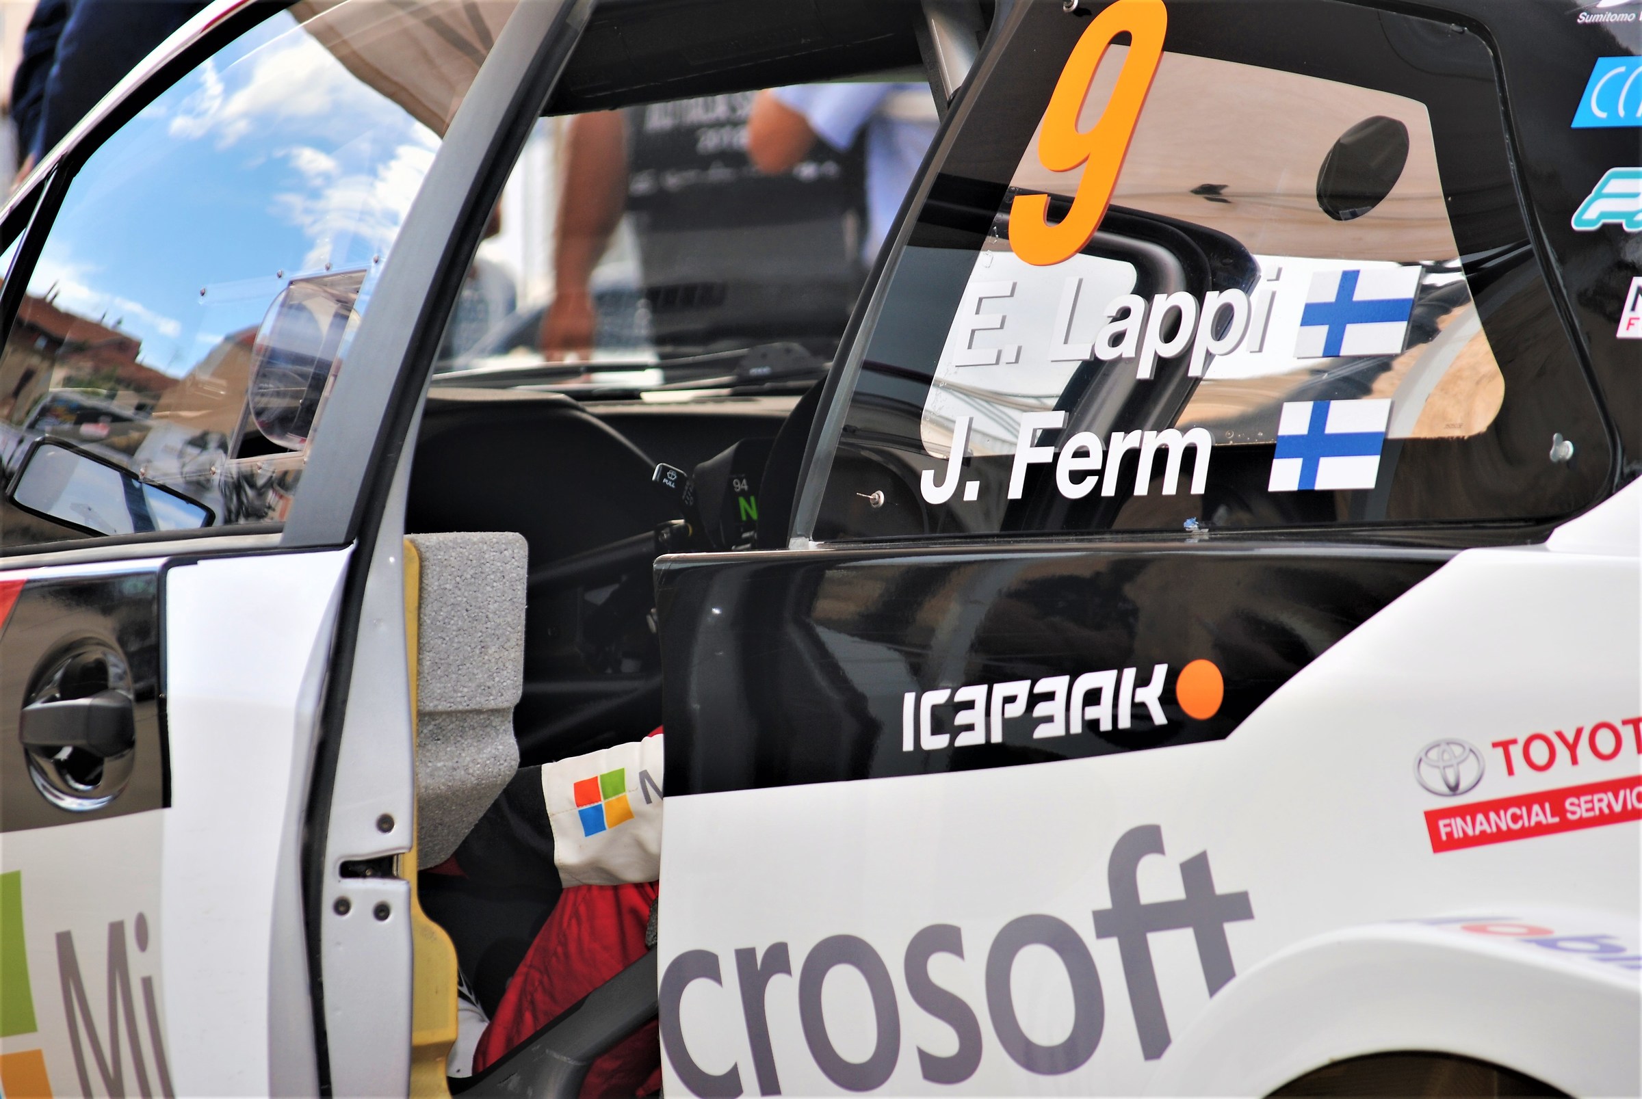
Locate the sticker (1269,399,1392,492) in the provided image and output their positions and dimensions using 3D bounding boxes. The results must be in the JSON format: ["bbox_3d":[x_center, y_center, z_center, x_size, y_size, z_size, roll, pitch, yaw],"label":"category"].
[{"bbox_3d":[0.329,-0.067,5.528,0.092,0.061,0.004,-1,-17,45],"label":"sticker"}]

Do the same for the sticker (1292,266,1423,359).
[{"bbox_3d":[0.350,-0.154,5.563,0.092,0.061,0.004,-1,-20,43],"label":"sticker"}]

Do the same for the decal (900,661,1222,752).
[{"bbox_3d":[0.159,0.103,5.640,0.276,0.040,0.004,-7,-6,41],"label":"decal"}]

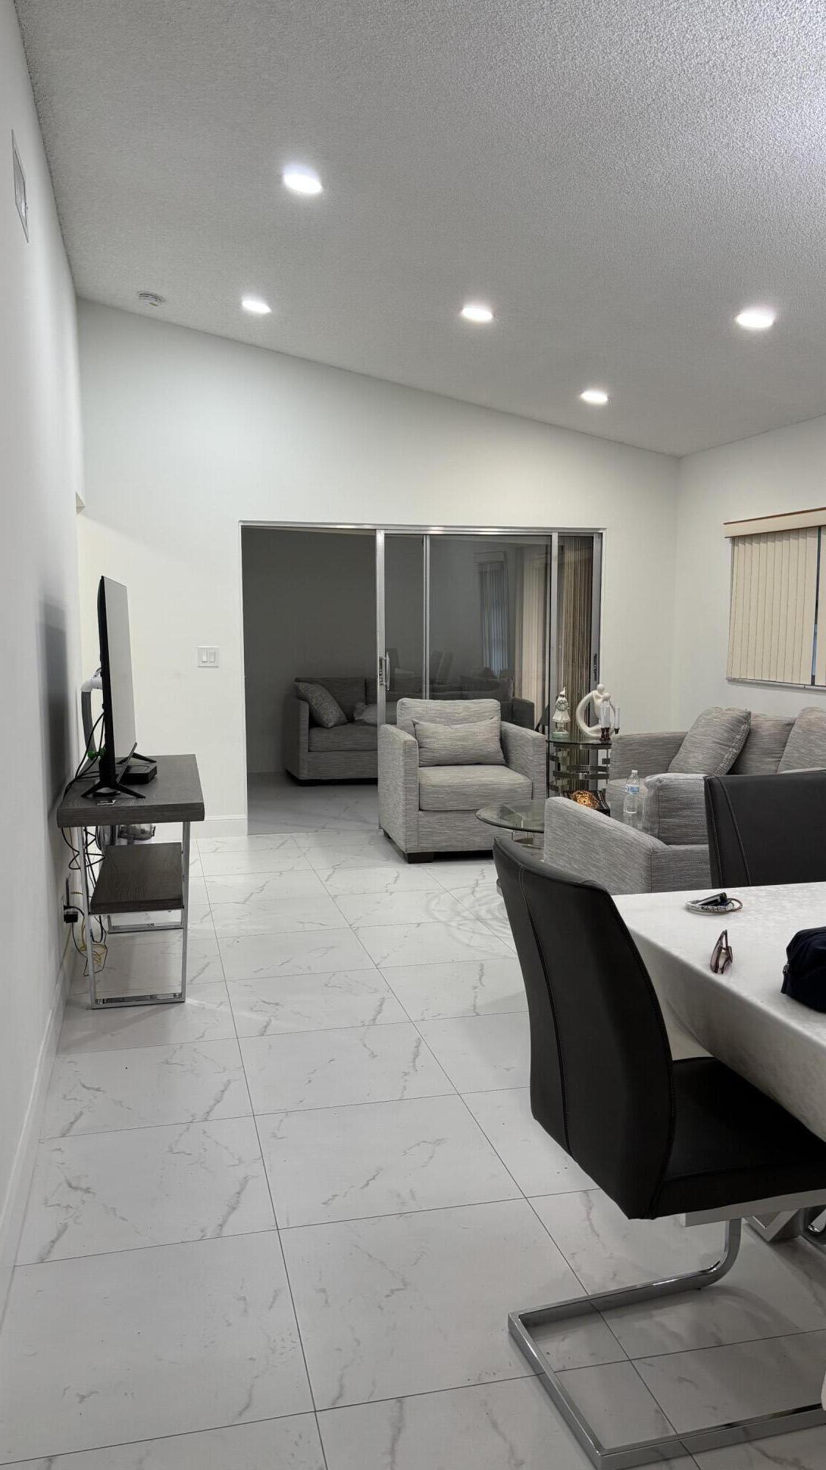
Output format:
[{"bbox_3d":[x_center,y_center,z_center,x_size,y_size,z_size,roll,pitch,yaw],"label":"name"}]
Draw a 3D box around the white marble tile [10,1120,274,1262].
[{"bbox_3d":[-0.664,1.124,2.773,0.580,0.012,0.605,-2,6,-13],"label":"white marble tile"}]

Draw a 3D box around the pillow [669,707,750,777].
[{"bbox_3d":[1.733,0.060,6.422,0.170,0.450,0.440,23,-4,-24],"label":"pillow"}]

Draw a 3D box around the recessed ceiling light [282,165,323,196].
[{"bbox_3d":[-0.434,-2.184,4.374,0.160,0.030,0.160,10,3,-14],"label":"recessed ceiling light"}]

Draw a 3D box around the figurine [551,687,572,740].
[{"bbox_3d":[0.949,-0.143,7.033,0.118,0.318,0.105,0,6,-2],"label":"figurine"}]

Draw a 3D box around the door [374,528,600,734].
[{"bbox_3d":[0.528,-0.392,7.558,1.609,2.000,0.100,-2,6,-13],"label":"door"}]

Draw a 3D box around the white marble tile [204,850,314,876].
[{"bbox_3d":[-0.917,0.739,6.435,0.606,0.010,0.604,-2,6,-13],"label":"white marble tile"}]

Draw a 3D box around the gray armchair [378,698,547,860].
[{"bbox_3d":[0.290,0.240,6.814,0.870,0.900,0.860,-1,6,-11],"label":"gray armchair"}]

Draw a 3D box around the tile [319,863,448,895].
[{"bbox_3d":[-0.186,0.788,5.974,0.605,0.012,0.605,-2,6,-13],"label":"tile"}]

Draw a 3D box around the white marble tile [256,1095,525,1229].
[{"bbox_3d":[-0.087,1.108,2.907,0.605,0.012,0.605,-2,6,-13],"label":"white marble tile"}]

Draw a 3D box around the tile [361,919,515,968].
[{"bbox_3d":[0.088,0.911,4.819,0.606,0.010,0.604,-2,6,-13],"label":"tile"}]

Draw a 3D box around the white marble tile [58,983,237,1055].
[{"bbox_3d":[-0.942,1.008,3.962,0.581,0.010,0.604,-2,6,-13],"label":"white marble tile"}]

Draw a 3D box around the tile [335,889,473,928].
[{"bbox_3d":[-0.049,0.849,5.388,0.605,0.012,0.605,-2,6,-13],"label":"tile"}]

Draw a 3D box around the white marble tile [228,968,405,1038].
[{"bbox_3d":[-0.362,0.987,4.079,0.605,0.012,0.605,-2,6,-13],"label":"white marble tile"}]

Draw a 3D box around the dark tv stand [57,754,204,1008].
[{"bbox_3d":[-1.116,0.554,4.498,0.490,0.765,1.410,-2,6,-13],"label":"dark tv stand"}]

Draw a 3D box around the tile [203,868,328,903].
[{"bbox_3d":[-0.775,0.804,5.837,0.605,0.012,0.605,-2,6,-13],"label":"tile"}]

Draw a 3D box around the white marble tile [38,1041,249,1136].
[{"bbox_3d":[-0.804,1.071,3.378,0.581,0.010,0.604,-2,6,-13],"label":"white marble tile"}]

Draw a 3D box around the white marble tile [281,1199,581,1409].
[{"bbox_3d":[0.050,1.180,2.344,0.606,0.010,0.604,-2,6,-13],"label":"white marble tile"}]

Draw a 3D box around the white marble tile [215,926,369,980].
[{"bbox_3d":[-0.502,0.928,4.682,0.606,0.010,0.604,-2,6,-13],"label":"white marble tile"}]

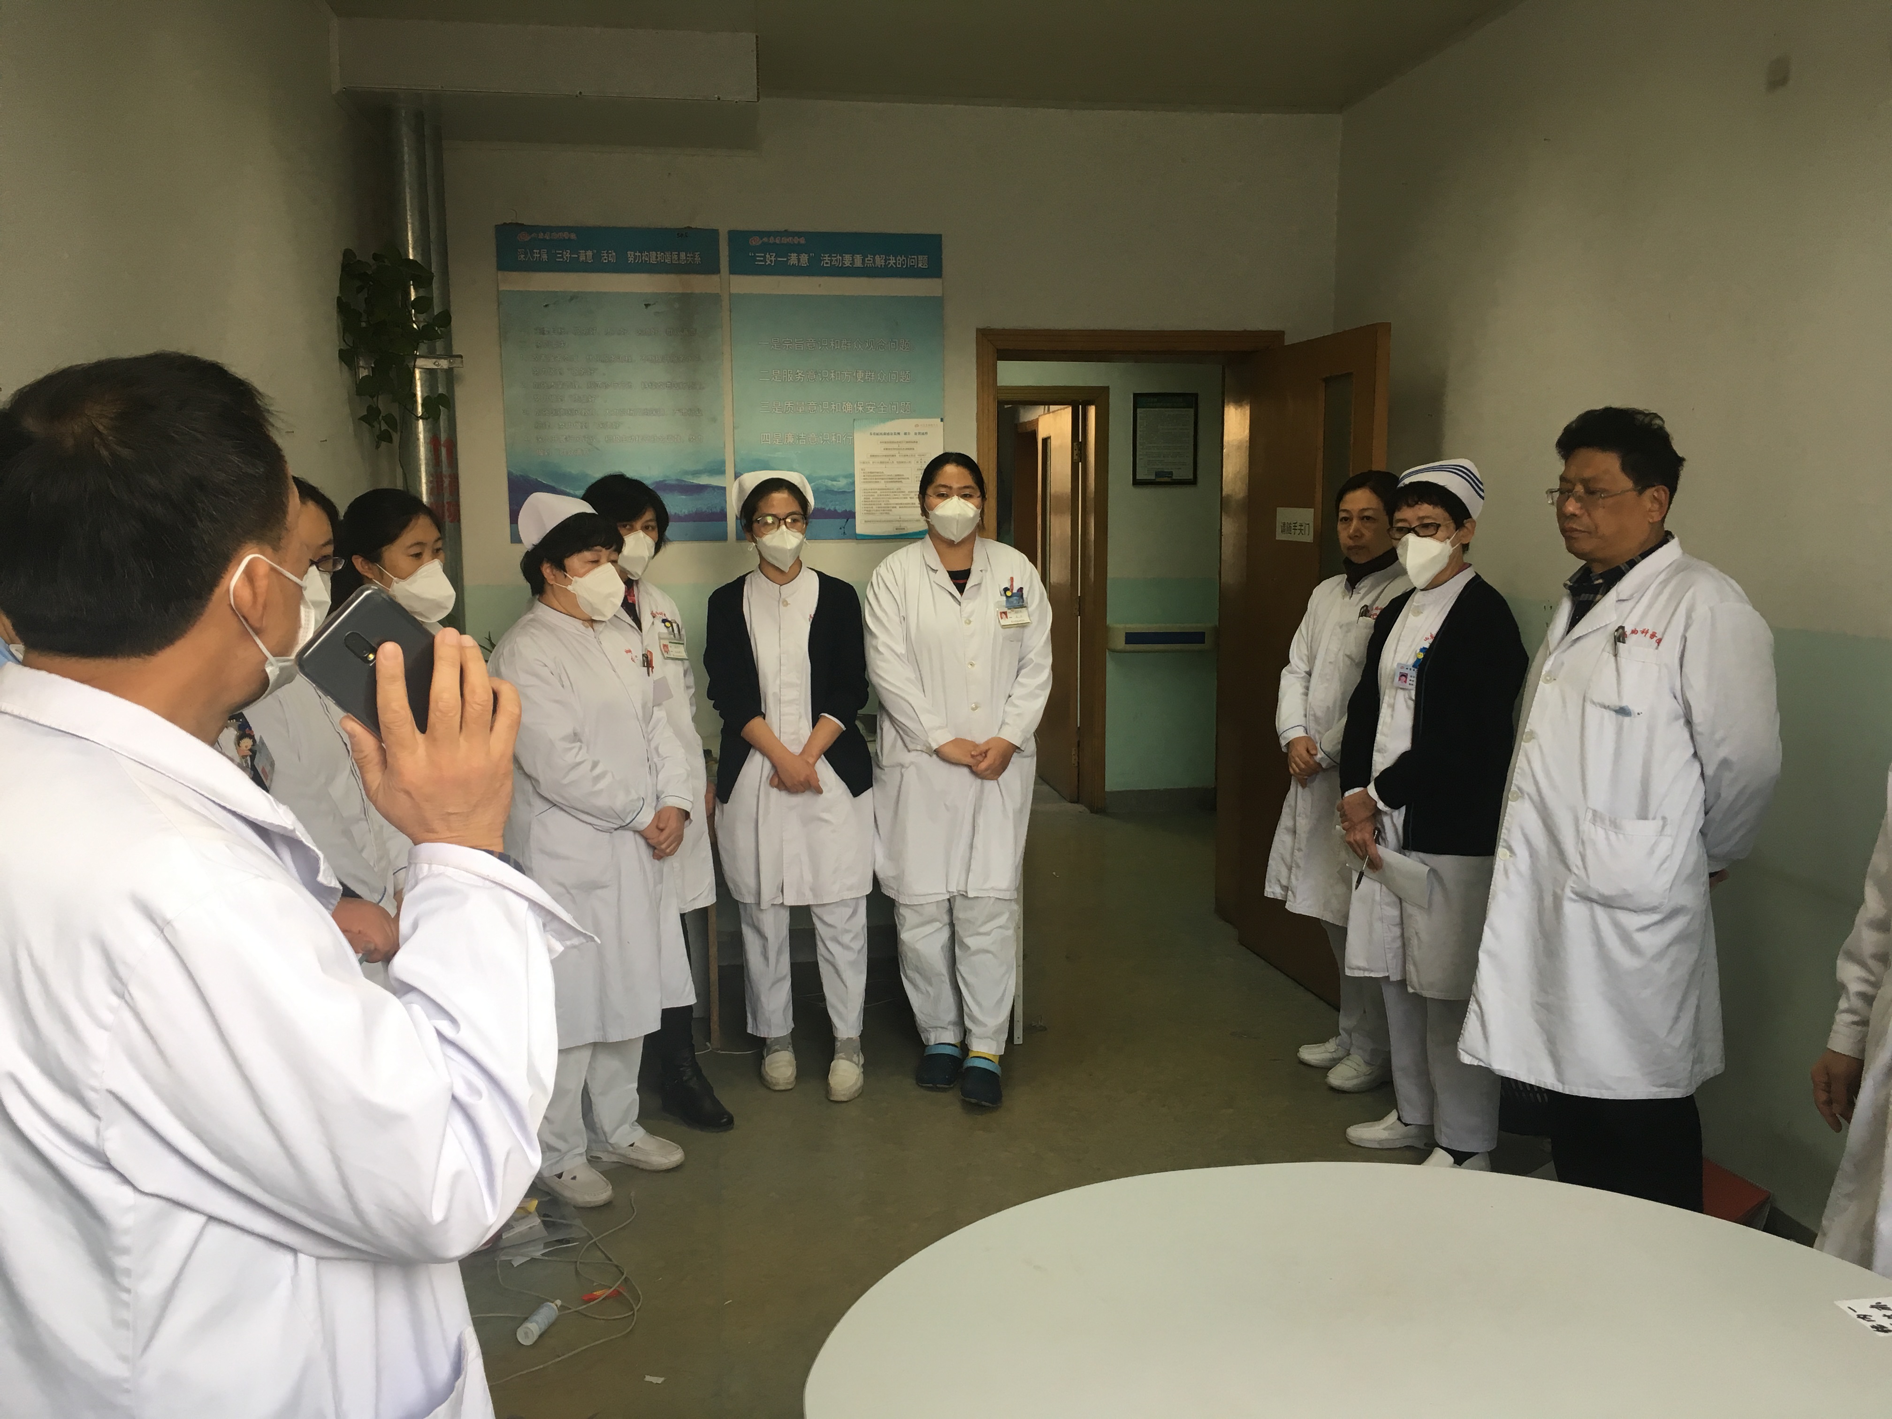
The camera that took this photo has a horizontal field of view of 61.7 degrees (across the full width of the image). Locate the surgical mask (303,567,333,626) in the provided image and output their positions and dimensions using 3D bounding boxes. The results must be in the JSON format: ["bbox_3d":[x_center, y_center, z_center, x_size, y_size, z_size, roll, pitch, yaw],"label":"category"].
[{"bbox_3d":[-1.115,-0.195,2.770,0.085,0.130,0.135,4,9,34],"label":"surgical mask"}]

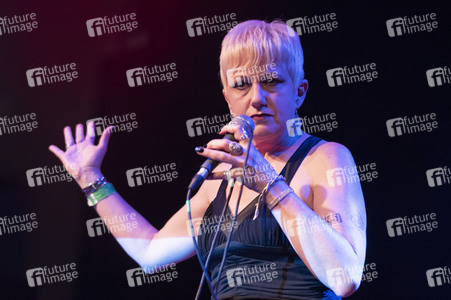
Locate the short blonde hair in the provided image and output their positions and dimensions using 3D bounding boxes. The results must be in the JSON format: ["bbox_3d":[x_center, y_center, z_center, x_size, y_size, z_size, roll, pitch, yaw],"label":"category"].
[{"bbox_3d":[0.077,-0.193,3.520,0.168,0.160,0.195,-5,-3,14],"label":"short blonde hair"}]

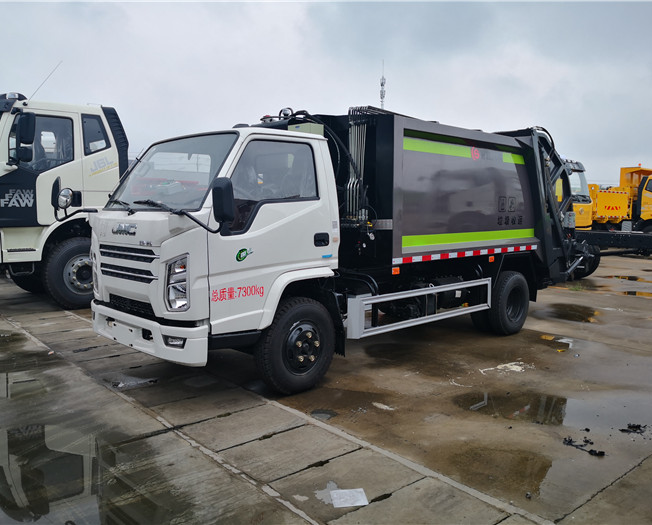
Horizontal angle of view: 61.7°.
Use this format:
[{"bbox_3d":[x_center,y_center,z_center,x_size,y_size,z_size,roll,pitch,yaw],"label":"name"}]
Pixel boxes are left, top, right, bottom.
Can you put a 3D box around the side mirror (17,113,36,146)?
[{"bbox_3d":[-4.138,-1.852,7.562,0.250,0.450,0.130,3,6,30],"label":"side mirror"}]

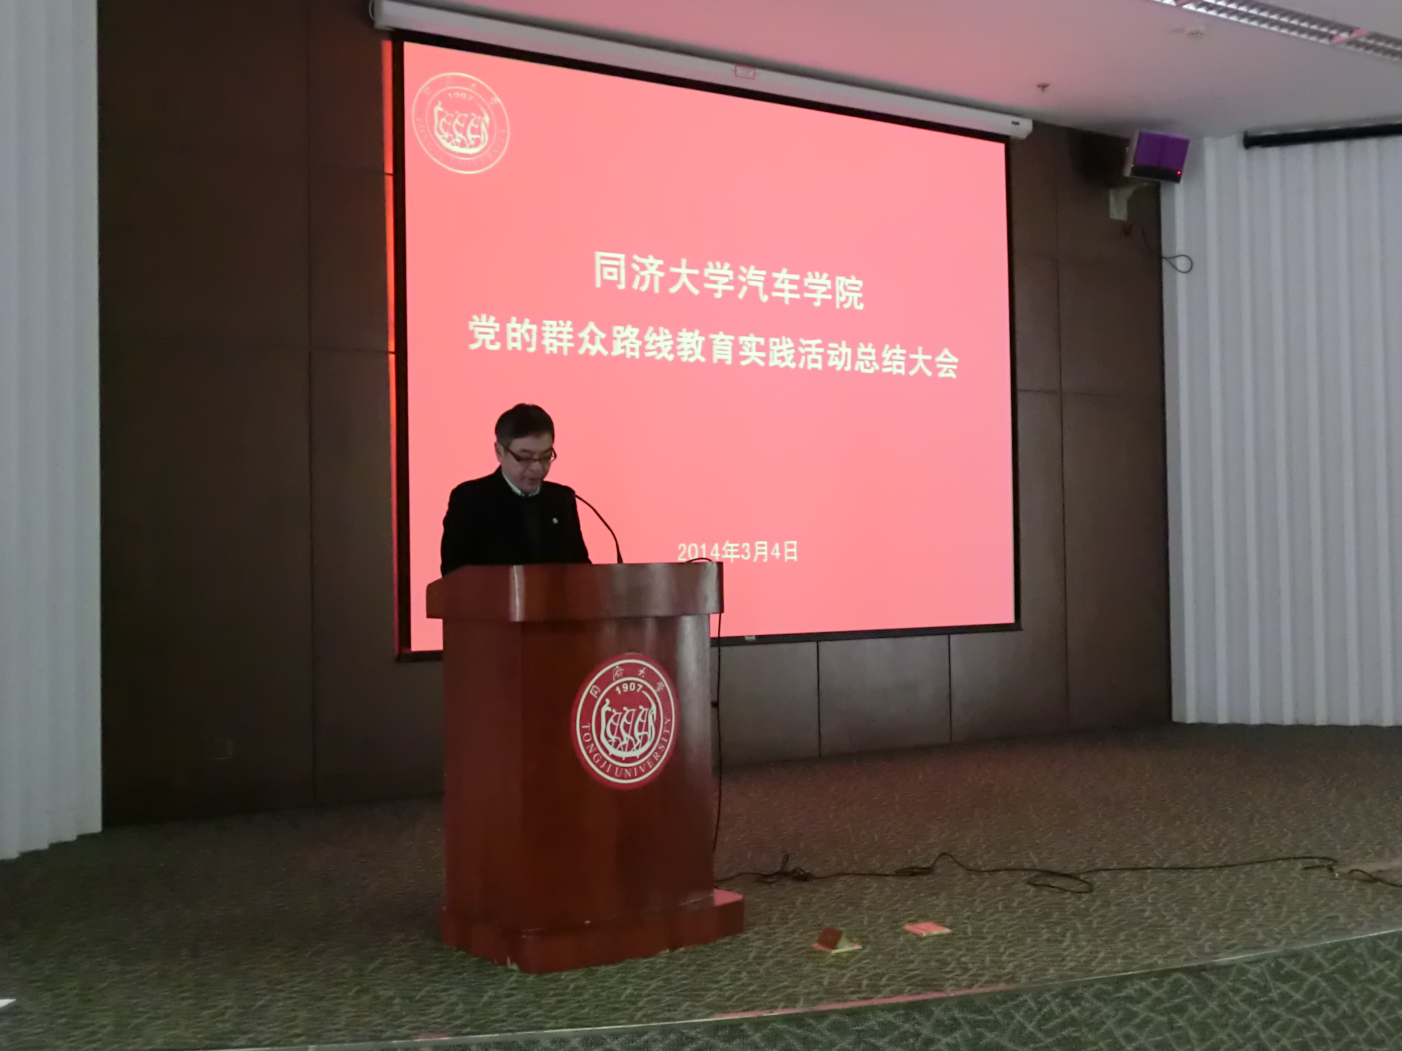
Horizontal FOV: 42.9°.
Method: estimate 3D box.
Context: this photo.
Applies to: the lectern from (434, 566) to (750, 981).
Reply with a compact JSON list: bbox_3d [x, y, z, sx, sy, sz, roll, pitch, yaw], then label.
[{"bbox_3d":[-0.337,0.693,5.517,0.865,1.150,0.690,0,-2,-39],"label":"lectern"}]

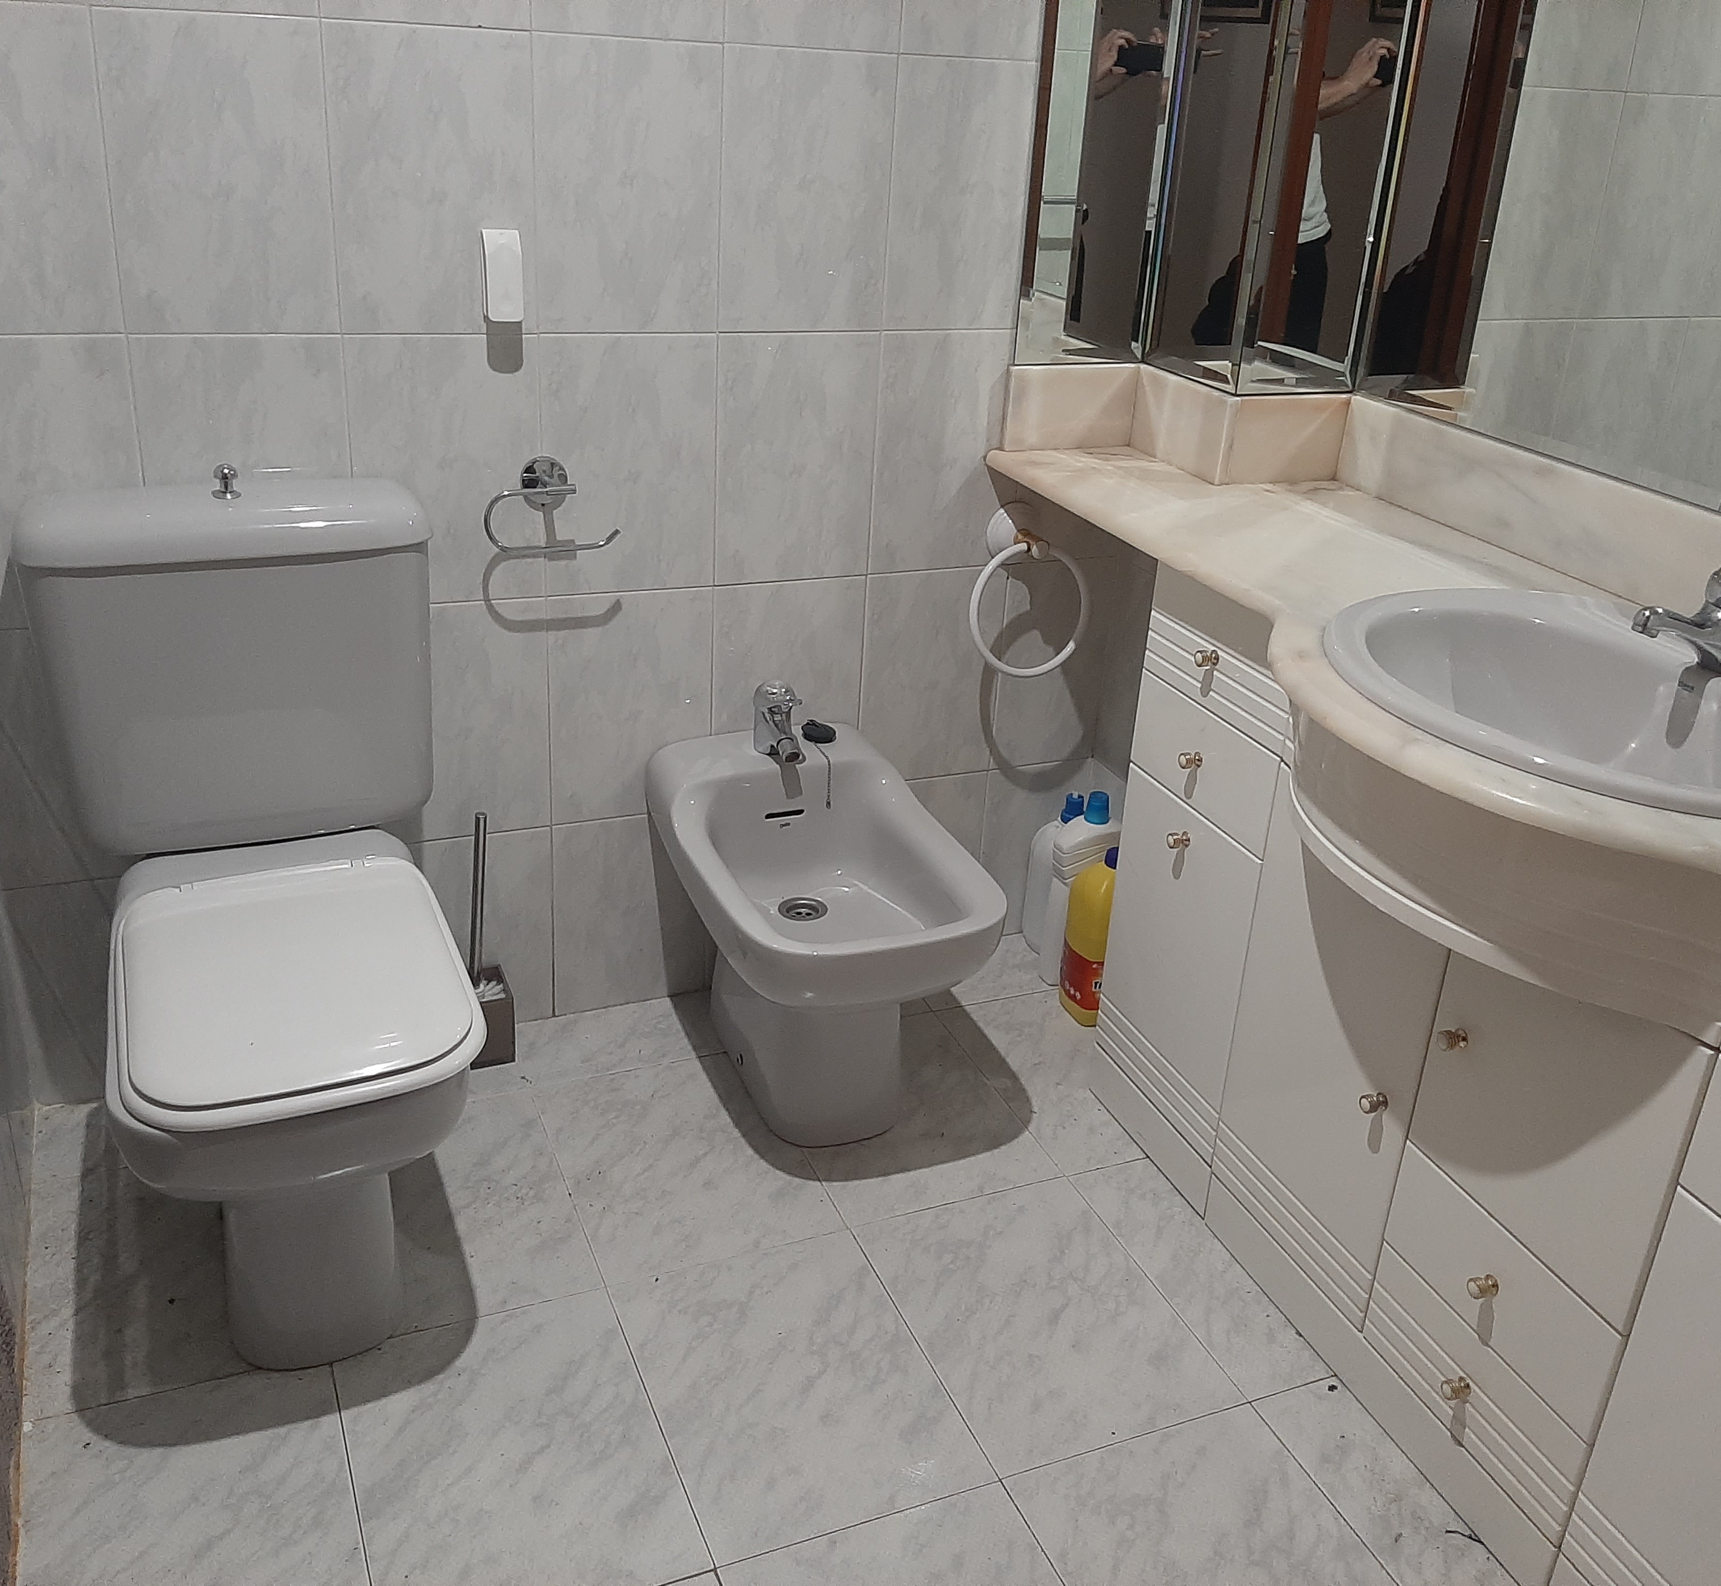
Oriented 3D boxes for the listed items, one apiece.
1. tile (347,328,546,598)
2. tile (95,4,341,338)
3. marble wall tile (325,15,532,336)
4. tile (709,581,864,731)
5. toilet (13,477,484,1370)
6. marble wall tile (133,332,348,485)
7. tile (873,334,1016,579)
[{"bbox_3d":[-0.503,-0.393,1.948,0.225,0.330,0.015,-7,27,-22],"label":"tile"},{"bbox_3d":[-0.691,-0.663,1.719,0.228,0.331,0.010,-8,27,-23],"label":"tile"},{"bbox_3d":[-0.479,-0.684,1.789,0.225,0.327,0.010,-7,27,-22],"label":"marble wall tile"},{"bbox_3d":[-0.106,-0.146,2.263,0.228,0.331,0.010,-8,27,-23],"label":"tile"},{"bbox_3d":[-0.620,0.142,1.699,0.420,0.813,0.696,-7,27,-22],"label":"toilet"},{"bbox_3d":[-0.704,-0.362,1.842,0.225,0.327,0.010,-7,27,-22],"label":"marble wall tile"},{"bbox_3d":[0.120,-0.469,2.196,0.225,0.330,0.015,-7,27,-22],"label":"tile"}]

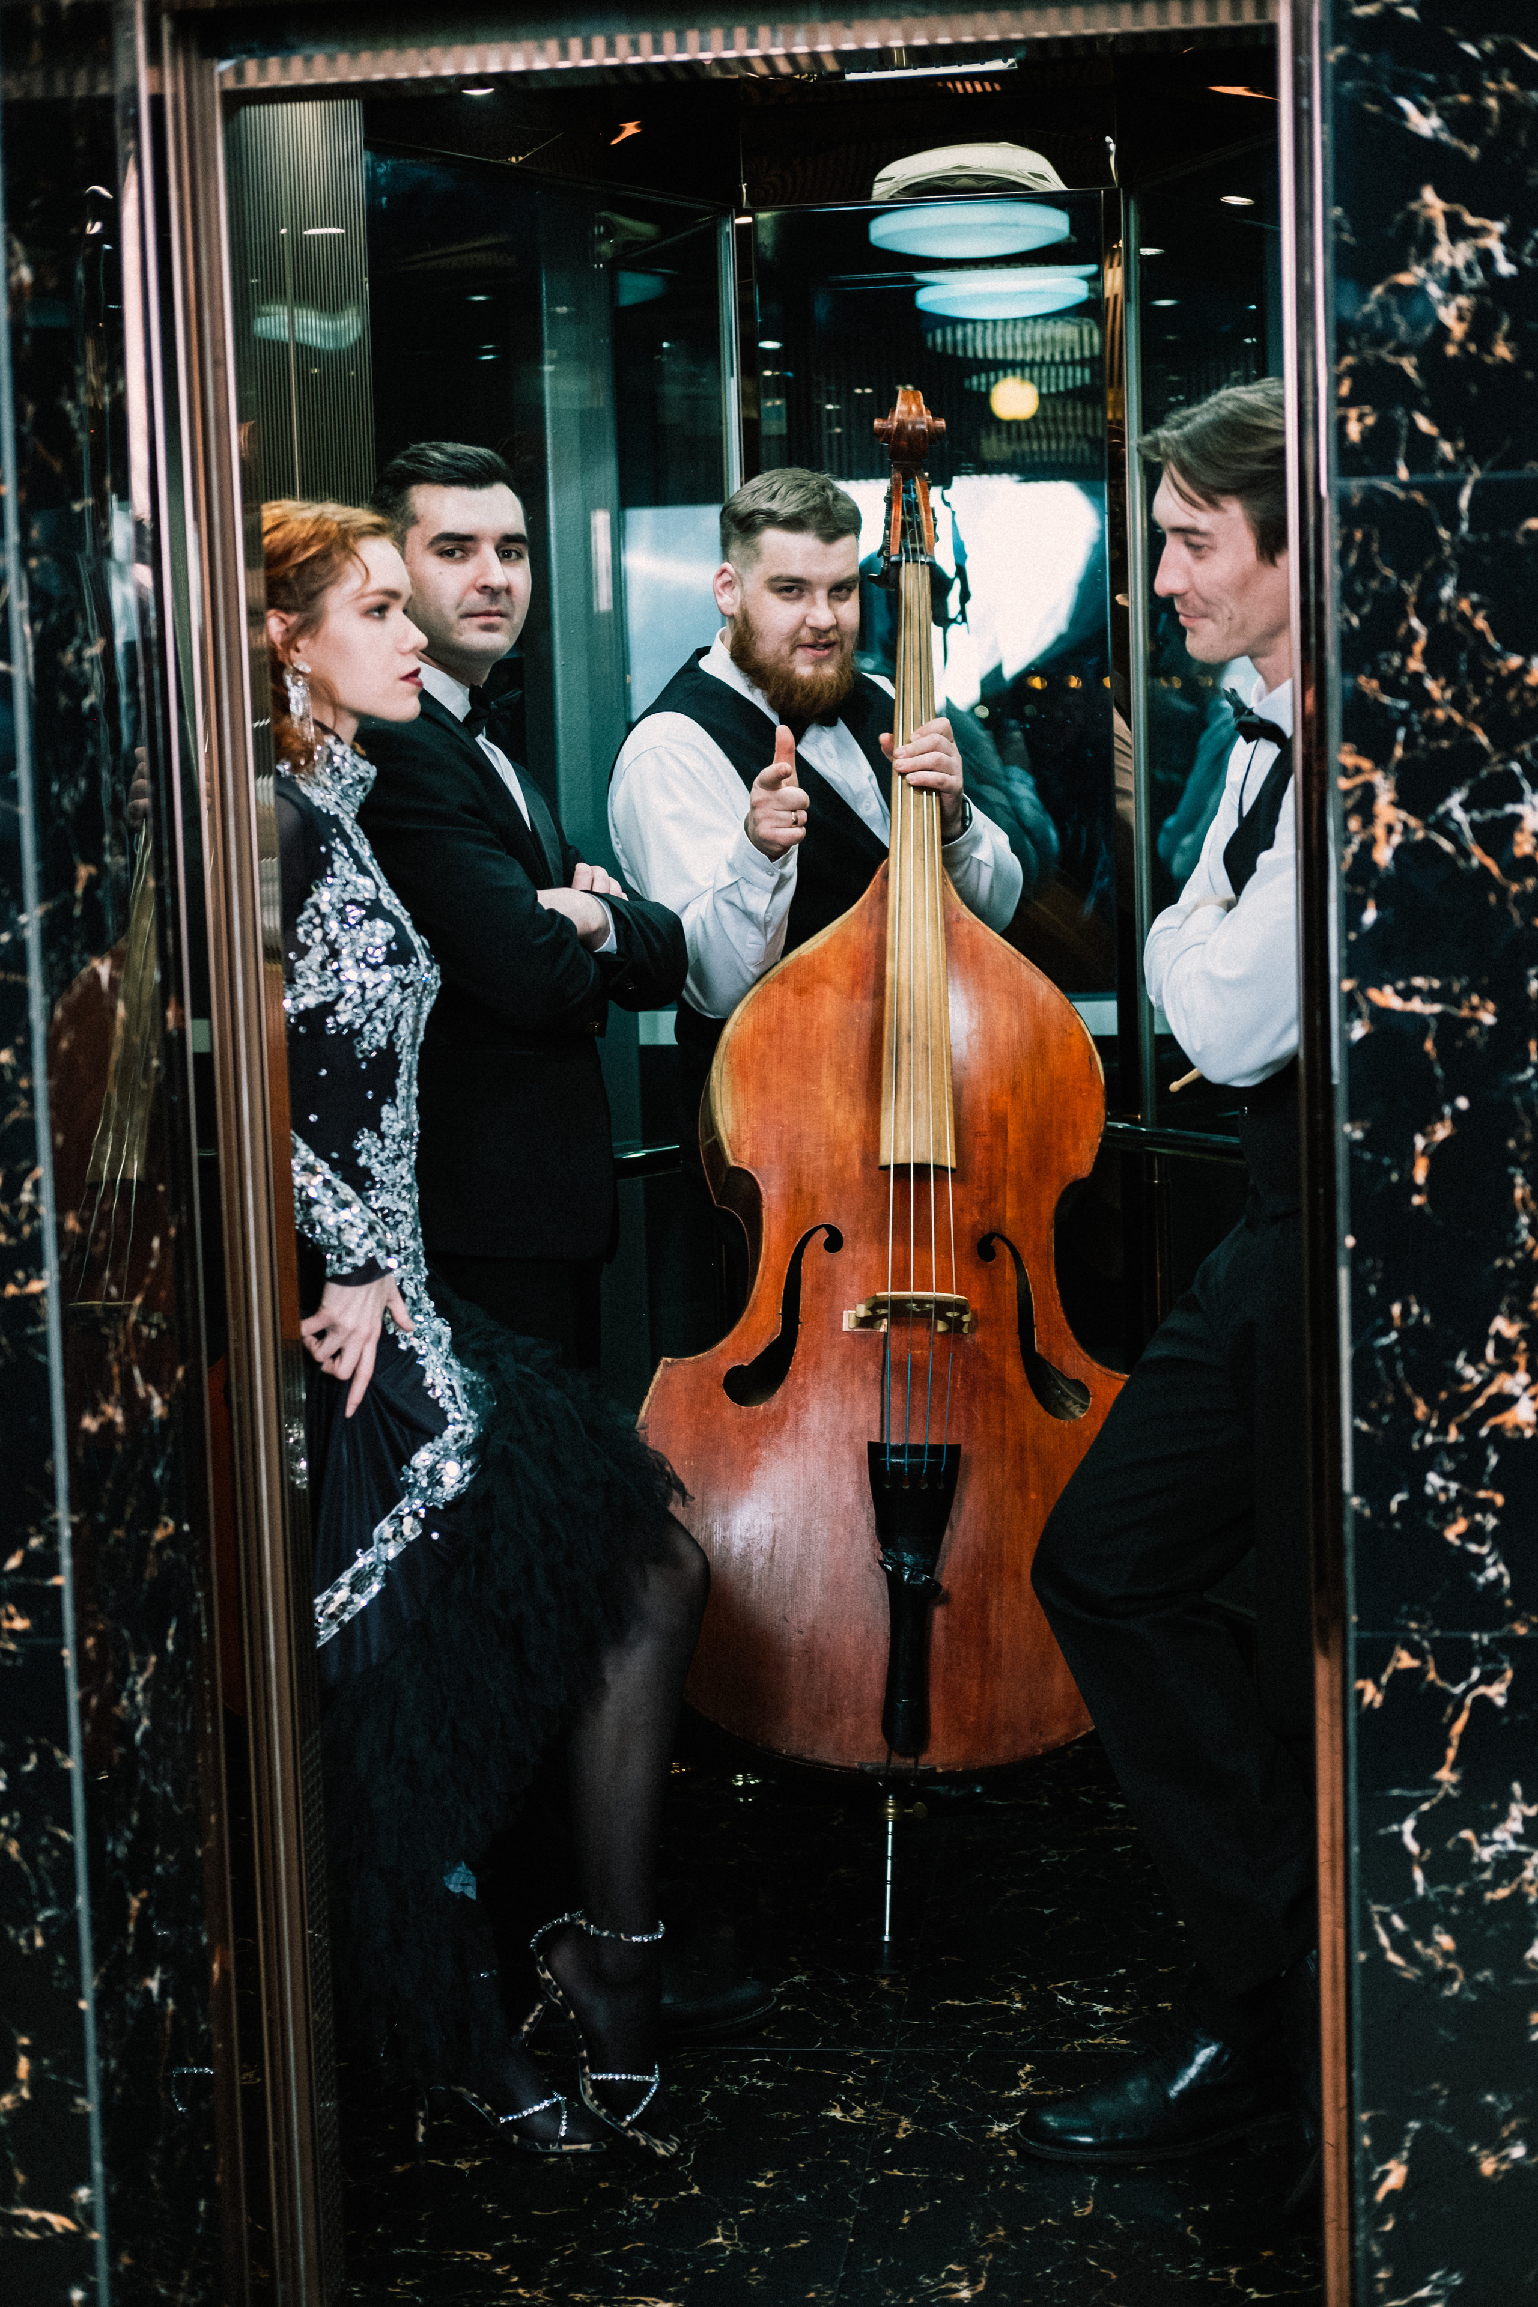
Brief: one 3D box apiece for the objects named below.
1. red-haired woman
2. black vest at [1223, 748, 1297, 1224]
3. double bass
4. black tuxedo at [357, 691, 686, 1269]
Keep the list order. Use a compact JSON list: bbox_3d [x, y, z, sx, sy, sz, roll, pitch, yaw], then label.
[{"bbox_3d":[-0.332,0.183,3.488,0.500,1.690,0.470,-1,6,12],"label":"red-haired woman"},{"bbox_3d":[0.557,-0.186,3.260,0.270,0.530,0.400,-4,6,-20],"label":"black vest"},{"bbox_3d":[0.179,-0.157,4.327,0.670,1.860,0.370,2,-16,-4],"label":"double bass"},{"bbox_3d":[-0.294,-0.192,3.639,0.360,0.650,0.500,3,8,38],"label":"black tuxedo"}]

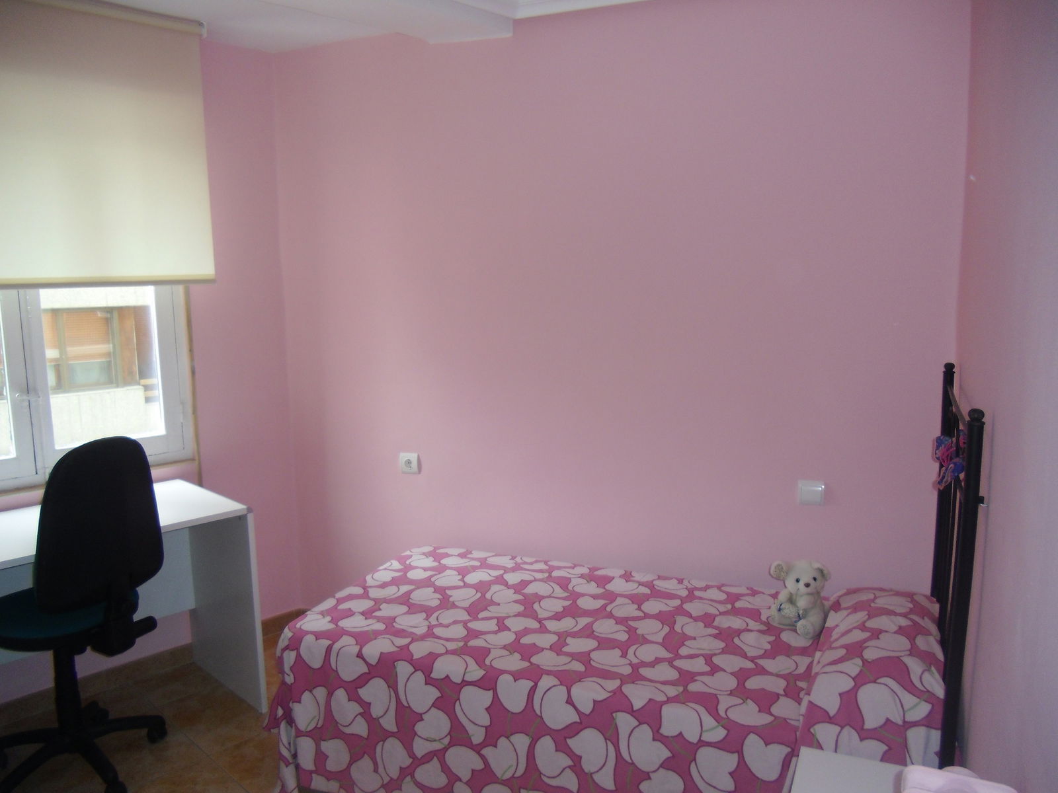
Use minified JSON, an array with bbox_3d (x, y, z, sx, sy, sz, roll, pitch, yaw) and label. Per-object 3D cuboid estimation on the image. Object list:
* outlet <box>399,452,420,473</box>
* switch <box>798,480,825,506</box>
[{"bbox_3d":[-0.478,0.268,3.279,0.083,0.083,0.014,3,10,23],"label":"outlet"},{"bbox_3d":[0.915,0.316,2.674,0.083,0.083,0.014,3,10,23],"label":"switch"}]

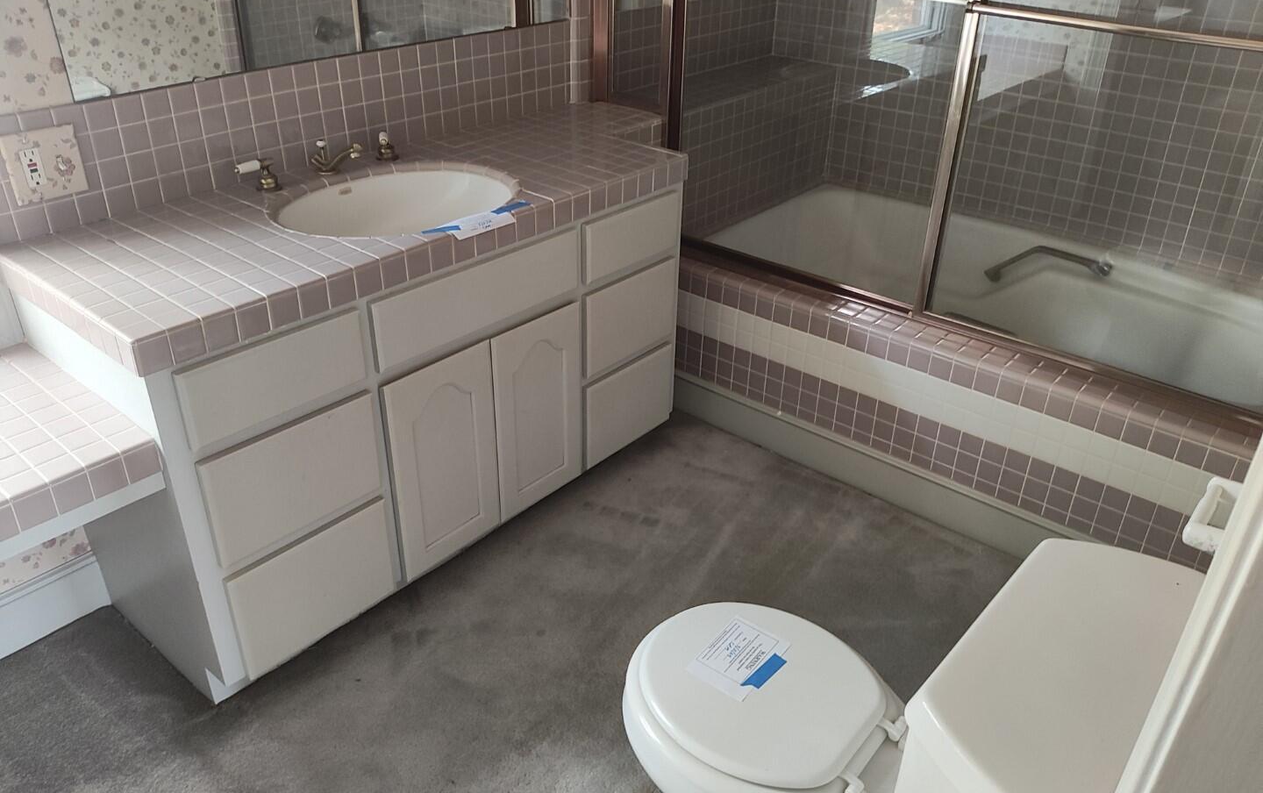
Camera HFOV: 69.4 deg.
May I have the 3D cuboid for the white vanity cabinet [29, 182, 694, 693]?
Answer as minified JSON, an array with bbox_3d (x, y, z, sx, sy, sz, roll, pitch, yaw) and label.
[{"bbox_3d":[-0.529,-0.042,2.203,0.582,0.789,1.381,24,37,33],"label":"white vanity cabinet"}]

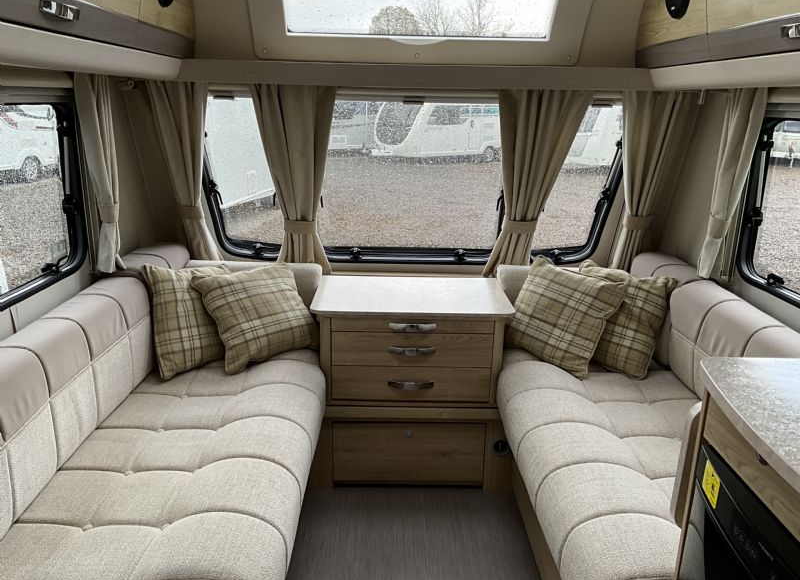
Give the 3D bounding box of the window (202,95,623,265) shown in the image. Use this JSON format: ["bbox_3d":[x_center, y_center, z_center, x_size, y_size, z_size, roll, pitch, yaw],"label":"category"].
[{"bbox_3d":[0.052,-0.424,2.642,1.600,0.640,0.090,1,17,-1],"label":"window"}]

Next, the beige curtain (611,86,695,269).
[{"bbox_3d":[0.890,-0.388,2.532,0.270,0.700,0.110,4,17,8],"label":"beige curtain"}]

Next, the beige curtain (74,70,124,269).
[{"bbox_3d":[-1.021,-0.394,2.318,0.110,0.660,0.220,1,17,-1],"label":"beige curtain"}]

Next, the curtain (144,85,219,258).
[{"bbox_3d":[-0.790,-0.412,2.504,0.250,0.700,0.110,-2,17,-11],"label":"curtain"}]

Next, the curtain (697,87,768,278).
[{"bbox_3d":[1.123,-0.359,2.346,0.110,0.655,0.230,1,17,-1],"label":"curtain"}]

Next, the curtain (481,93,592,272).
[{"bbox_3d":[0.494,-0.401,2.583,0.385,0.710,0.110,1,17,-1],"label":"curtain"}]

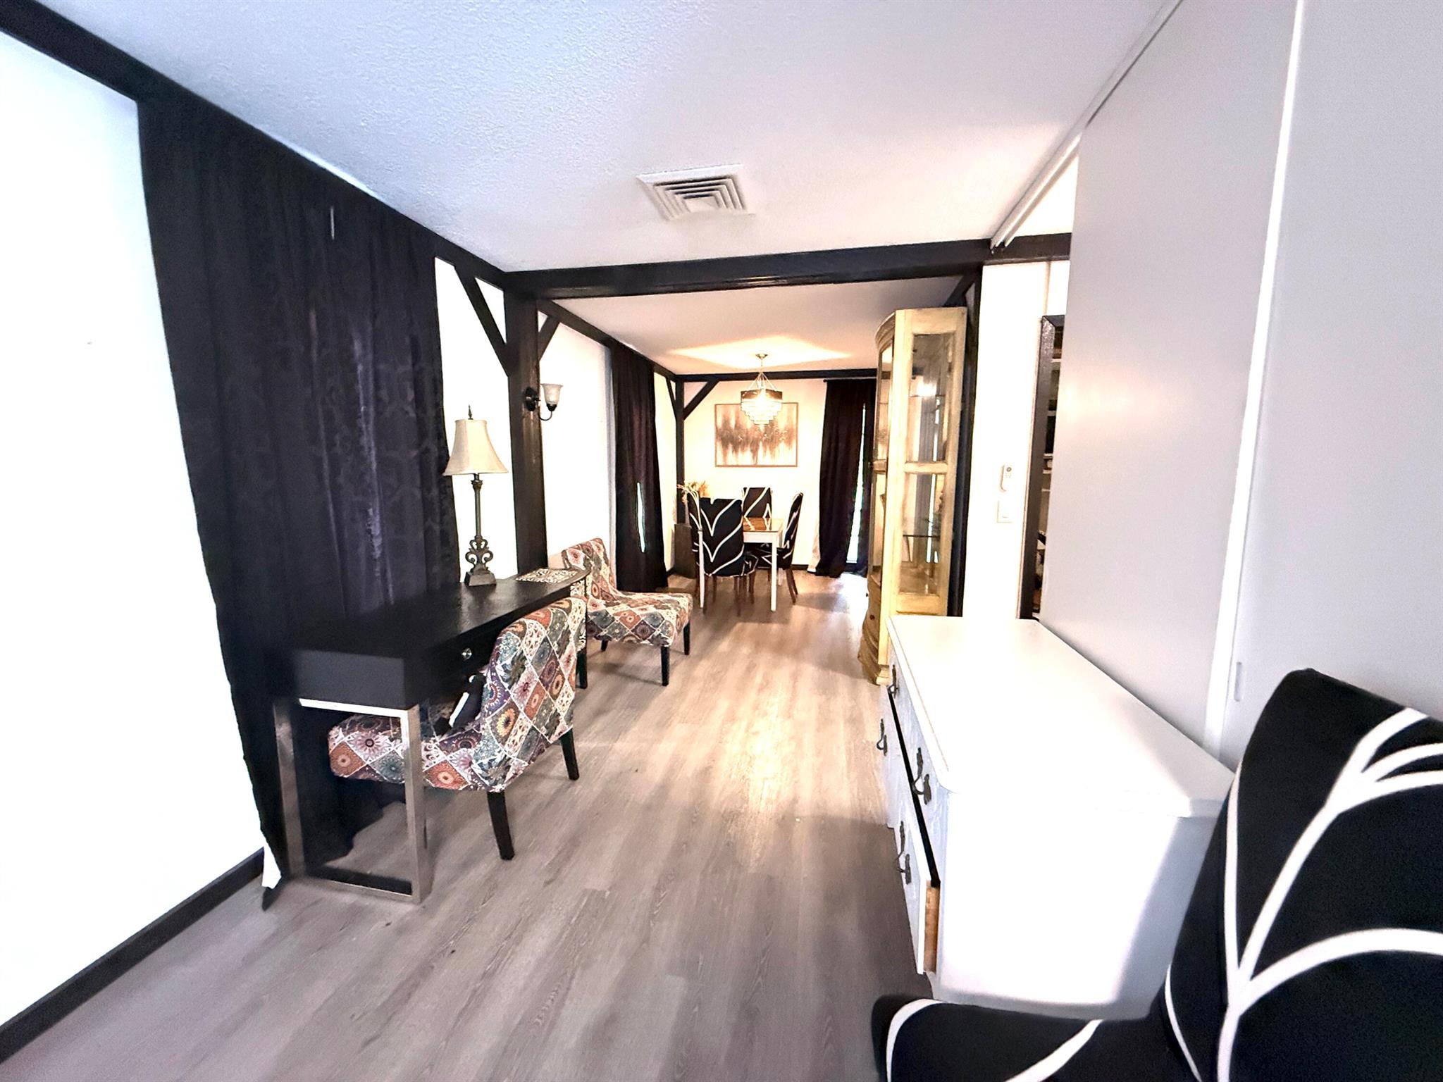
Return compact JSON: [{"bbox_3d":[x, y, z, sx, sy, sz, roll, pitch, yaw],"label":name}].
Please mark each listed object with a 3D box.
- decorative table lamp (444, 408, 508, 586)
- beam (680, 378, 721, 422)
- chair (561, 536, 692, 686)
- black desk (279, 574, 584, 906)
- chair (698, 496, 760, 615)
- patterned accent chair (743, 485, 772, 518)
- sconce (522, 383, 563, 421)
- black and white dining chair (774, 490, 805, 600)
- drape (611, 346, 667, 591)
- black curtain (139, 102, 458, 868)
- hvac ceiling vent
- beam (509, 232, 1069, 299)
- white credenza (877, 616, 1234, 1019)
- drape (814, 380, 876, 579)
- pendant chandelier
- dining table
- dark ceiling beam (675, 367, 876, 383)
[{"bbox_3d":[-1.127,-0.204,2.711,0.299,0.816,0.299,-2,8,-11],"label":"decorative table lamp"},{"bbox_3d":[-0.270,-1.762,7.221,0.105,0.651,0.085,44,13,2],"label":"beam"},{"bbox_3d":[-0.616,0.429,3.874,0.721,0.823,0.626,1,8,10],"label":"chair"},{"bbox_3d":[-1.046,0.643,2.406,0.485,0.785,1.265,2,8,10],"label":"black desk"},{"bbox_3d":[0.061,0.115,5.352,0.456,1.047,0.612,2,8,14],"label":"chair"},{"bbox_3d":[0.391,-0.086,6.826,0.456,1.047,0.612,1,8,10],"label":"patterned accent chair"},{"bbox_3d":[-1.014,-0.798,3.377,0.188,0.204,0.125,1,8,10],"label":"sconce"},{"bbox_3d":[0.465,0.057,5.722,0.612,1.043,0.462,2,8,10],"label":"black and white dining chair"},{"bbox_3d":[-0.741,-0.513,5.431,0.150,2.271,1.360,1,8,10],"label":"drape"},{"bbox_3d":[-1.329,-0.068,2.160,0.184,2.285,1.115,1,8,10],"label":"black curtain"},{"bbox_3d":[-0.081,-1.355,2.320,0.399,0.040,0.408,2,8,10],"label":"hvac ceiling vent"},{"bbox_3d":[0.249,-1.416,3.069,2.870,0.106,0.211,1,8,10],"label":"beam"},{"bbox_3d":[0.747,0.750,1.584,0.544,0.802,1.142,2,8,10],"label":"white credenza"},{"bbox_3d":[1.487,-0.717,6.869,0.694,2.285,0.136,1,8,10],"label":"drape"},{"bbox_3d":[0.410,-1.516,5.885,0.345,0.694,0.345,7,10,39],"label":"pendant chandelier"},{"bbox_3d":[0.254,0.191,5.871,0.728,0.734,1.197,2,8,10],"label":"dining table"},{"bbox_3d":[0.763,-1.975,7.013,2.570,0.090,0.090,2,8,10],"label":"dark ceiling beam"}]

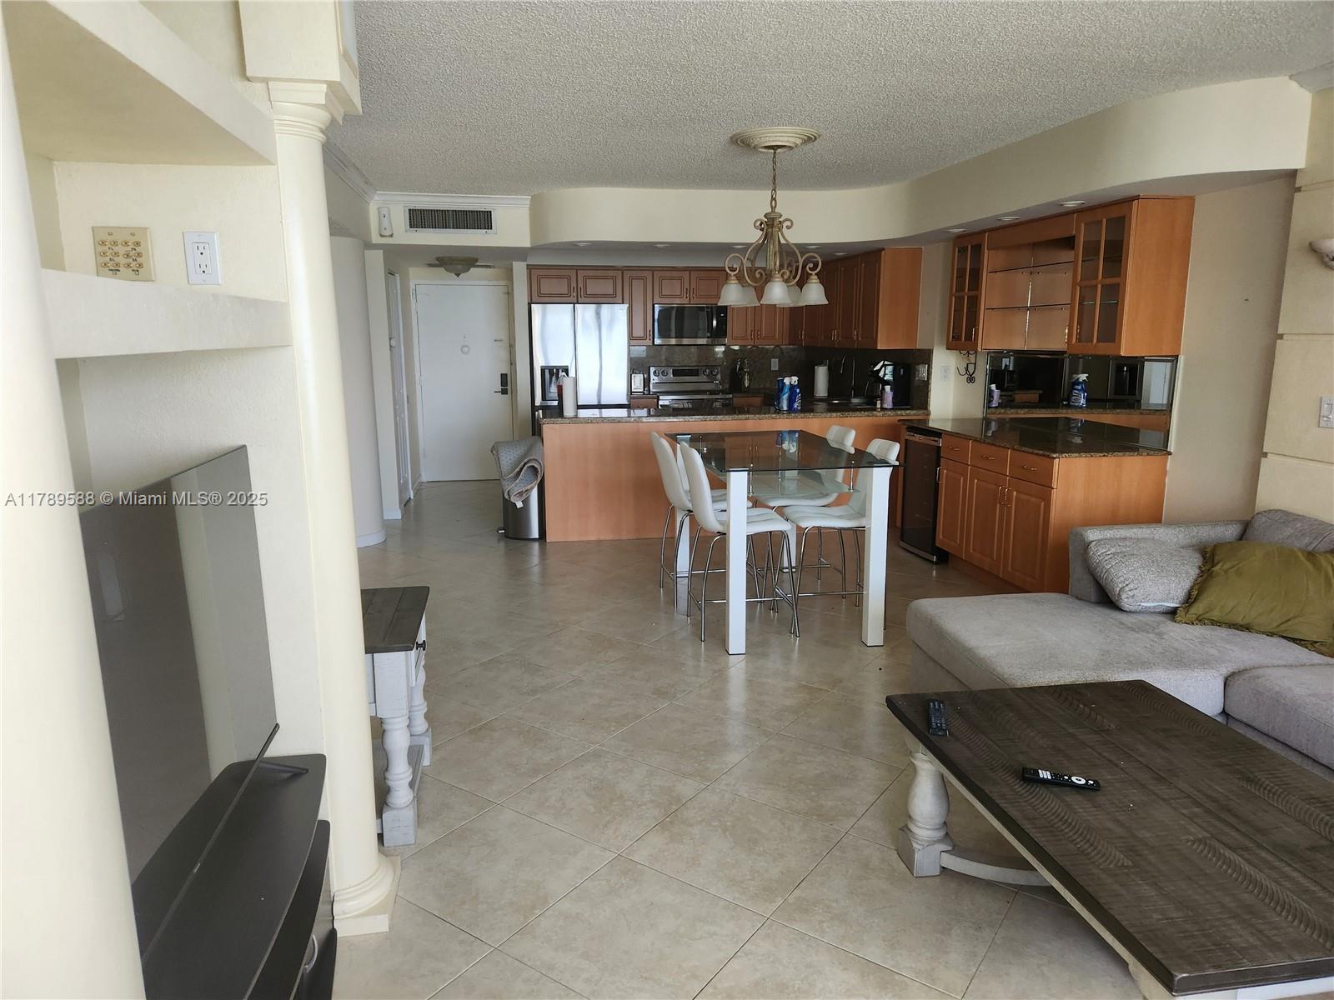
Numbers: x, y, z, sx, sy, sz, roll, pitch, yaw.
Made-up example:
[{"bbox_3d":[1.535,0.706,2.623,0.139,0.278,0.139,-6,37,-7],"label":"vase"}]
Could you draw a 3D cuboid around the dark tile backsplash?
[{"bbox_3d":[0.844,-1.179,8.258,2.020,0.480,2.880,-2,11,-10],"label":"dark tile backsplash"}]

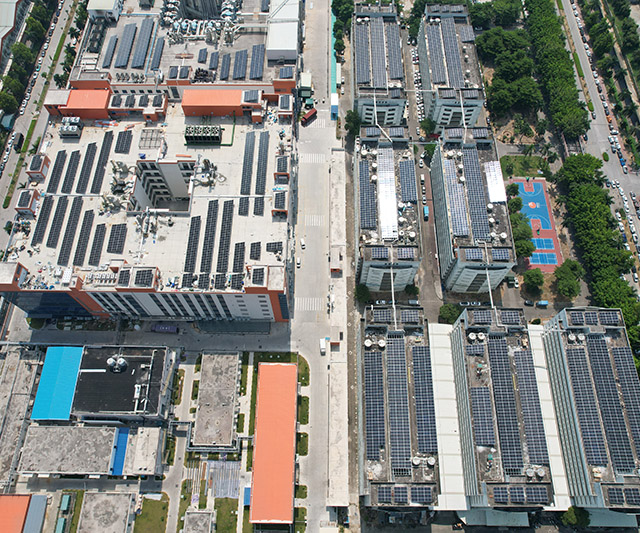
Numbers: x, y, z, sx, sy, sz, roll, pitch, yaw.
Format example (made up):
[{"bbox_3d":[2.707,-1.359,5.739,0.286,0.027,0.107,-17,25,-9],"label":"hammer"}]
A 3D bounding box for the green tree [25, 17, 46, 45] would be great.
[{"bbox_3d":[-173.430,-144.600,299.910,12.000,11.500,13.500,0,65,1],"label":"green tree"}]

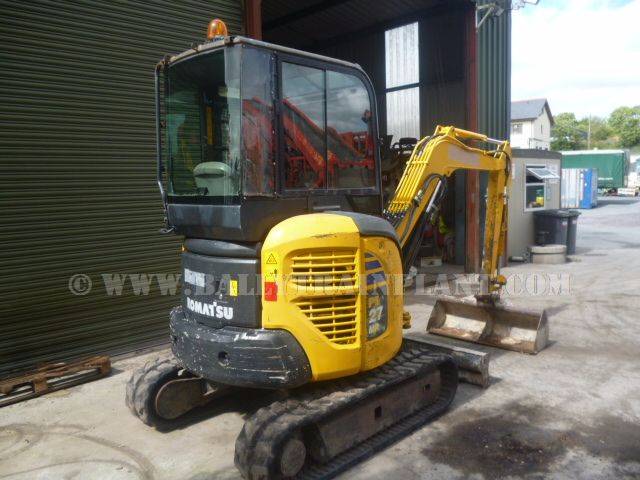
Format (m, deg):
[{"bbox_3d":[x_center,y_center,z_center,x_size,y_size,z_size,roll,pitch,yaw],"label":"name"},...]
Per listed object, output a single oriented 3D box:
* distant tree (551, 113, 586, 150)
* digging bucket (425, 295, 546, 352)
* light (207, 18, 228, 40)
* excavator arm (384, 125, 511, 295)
[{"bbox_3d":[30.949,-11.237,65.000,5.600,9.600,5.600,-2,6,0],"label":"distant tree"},{"bbox_3d":[1.745,0.857,5.450,1.180,0.400,0.390,3,8,42],"label":"digging bucket"},{"bbox_3d":[-0.673,-1.376,3.400,0.138,0.170,0.138,-2,6,0],"label":"light"},{"bbox_3d":[1.355,-0.216,5.195,0.340,1.780,2.330,5,7,42],"label":"excavator arm"}]

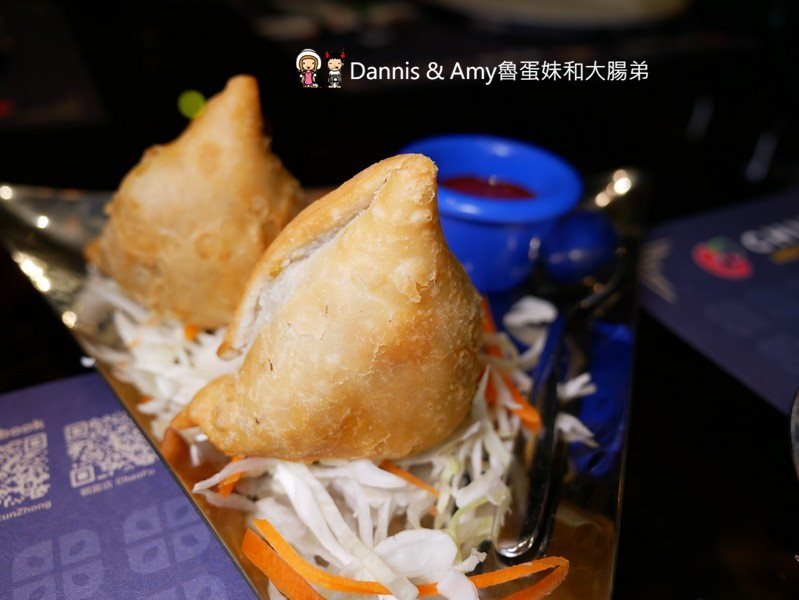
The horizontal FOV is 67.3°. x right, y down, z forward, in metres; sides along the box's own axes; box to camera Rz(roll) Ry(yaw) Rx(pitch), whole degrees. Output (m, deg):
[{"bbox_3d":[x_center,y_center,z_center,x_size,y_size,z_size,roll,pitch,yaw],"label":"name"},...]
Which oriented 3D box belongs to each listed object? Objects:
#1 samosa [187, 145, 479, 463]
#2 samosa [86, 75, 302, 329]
[{"bbox_3d":[-0.011,-0.004,0.170,0.085,0.073,0.067,1,35,-9],"label":"samosa"},{"bbox_3d":[-0.070,-0.041,0.210,0.076,0.075,0.064,7,35,0],"label":"samosa"}]

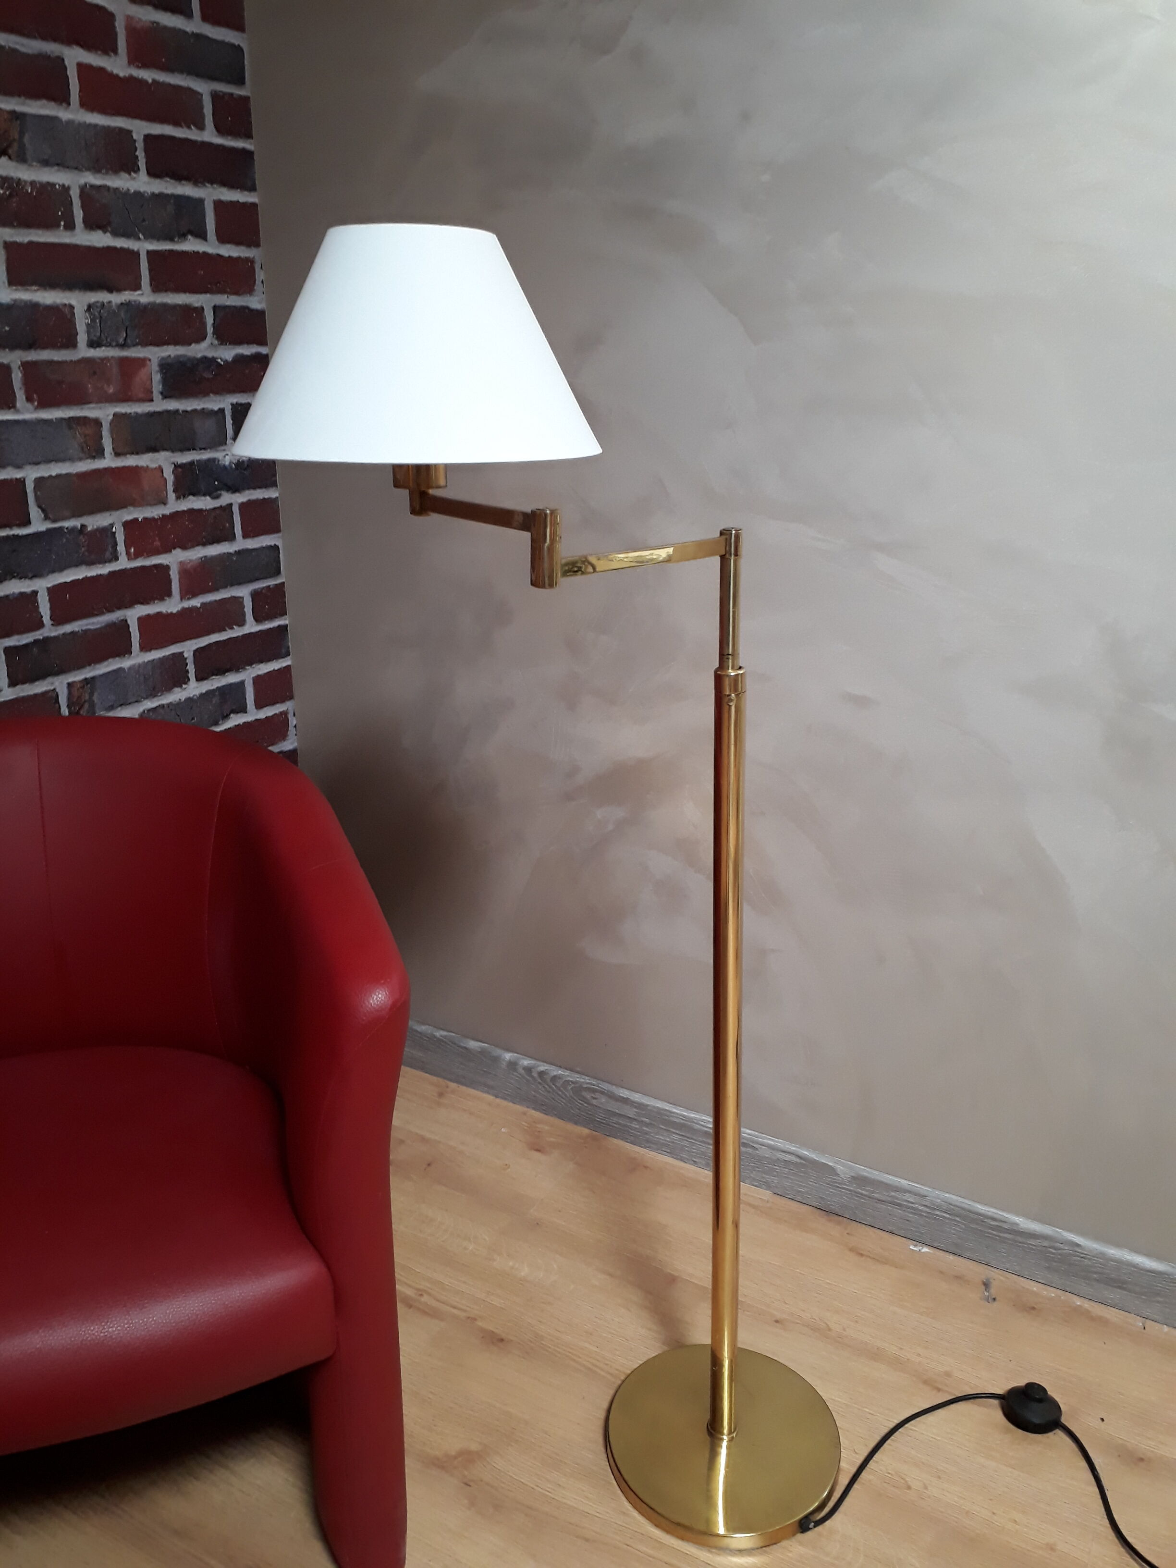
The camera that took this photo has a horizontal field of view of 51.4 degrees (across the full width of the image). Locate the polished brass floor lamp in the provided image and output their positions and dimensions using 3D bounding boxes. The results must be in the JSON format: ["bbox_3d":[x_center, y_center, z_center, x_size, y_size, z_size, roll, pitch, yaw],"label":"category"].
[{"bbox_3d":[-0.009,0.154,1.202,0.604,1.271,0.318,1,19,2],"label":"polished brass floor lamp"}]

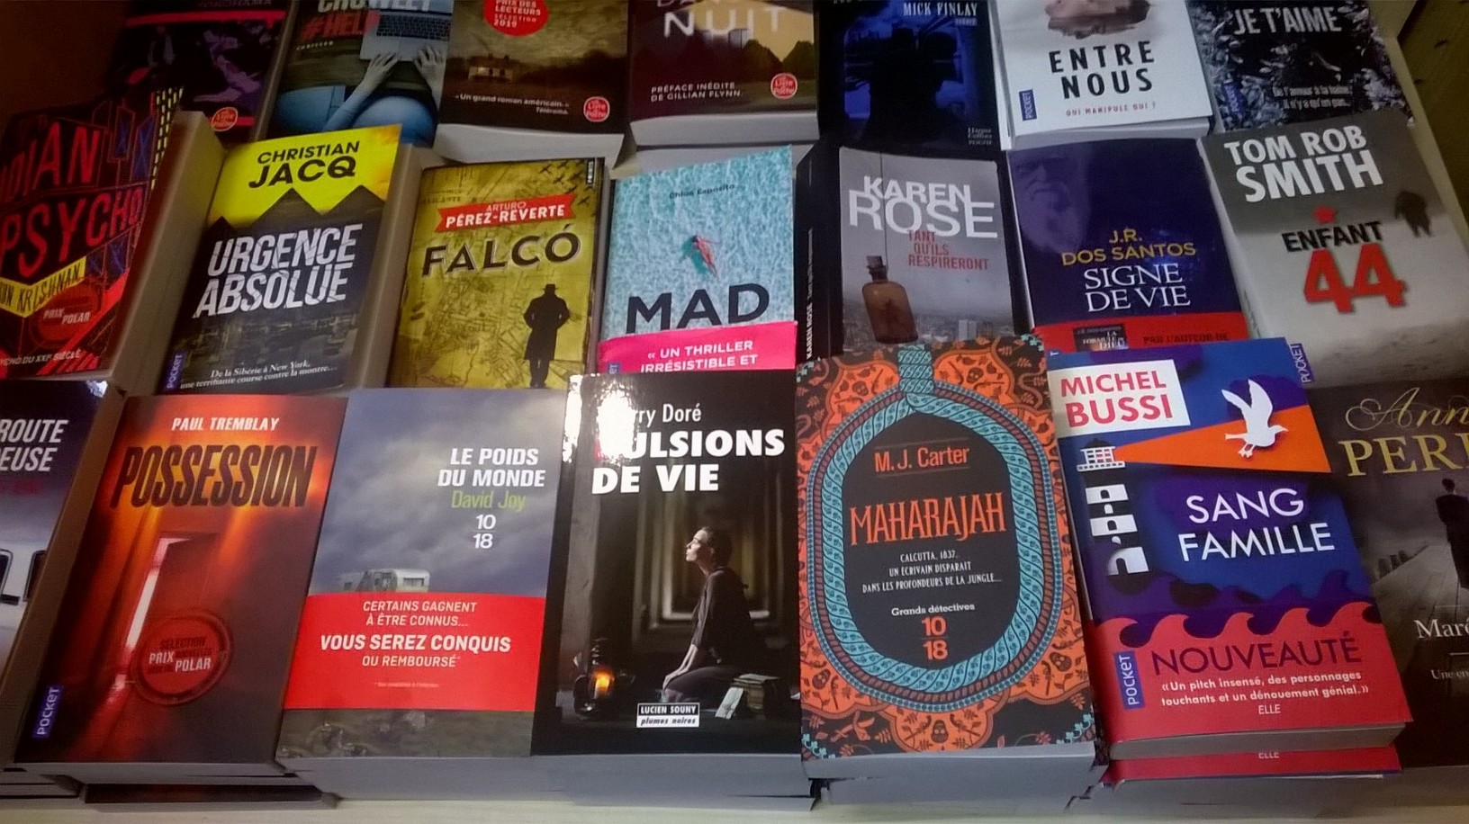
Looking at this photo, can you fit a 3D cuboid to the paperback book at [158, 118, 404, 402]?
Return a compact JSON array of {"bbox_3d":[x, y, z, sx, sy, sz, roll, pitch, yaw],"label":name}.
[{"bbox_3d":[-0.251,-0.083,0.686,0.108,0.020,0.177,-4,59,8],"label":"paperback book"}]

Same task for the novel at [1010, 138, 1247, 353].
[{"bbox_3d":[0.214,-0.069,0.667,0.108,0.034,0.177,-3,60,5],"label":"novel"}]

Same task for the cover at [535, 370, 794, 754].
[{"bbox_3d":[-0.025,0.064,0.531,0.108,0.021,0.177,-1,60,4],"label":"cover"}]

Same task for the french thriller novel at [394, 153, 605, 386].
[{"bbox_3d":[-0.131,-0.066,0.684,0.108,0.021,0.177,-2,60,3],"label":"french thriller novel"}]

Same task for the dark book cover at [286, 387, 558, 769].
[{"bbox_3d":[-0.136,0.072,0.555,0.108,0.021,0.177,0,61,2],"label":"dark book cover"}]

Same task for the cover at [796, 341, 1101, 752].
[{"bbox_3d":[0.083,0.055,0.500,0.108,0.025,0.177,-7,60,14],"label":"cover"}]

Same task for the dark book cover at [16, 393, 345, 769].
[{"bbox_3d":[-0.242,0.074,0.552,0.108,0.021,0.177,0,59,0],"label":"dark book cover"}]

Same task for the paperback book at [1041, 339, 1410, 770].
[{"bbox_3d":[0.198,0.052,0.510,0.108,0.026,0.177,-5,57,6],"label":"paperback book"}]

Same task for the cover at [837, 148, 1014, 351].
[{"bbox_3d":[0.101,-0.067,0.693,0.108,0.034,0.177,3,64,-7],"label":"cover"}]

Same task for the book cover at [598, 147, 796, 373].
[{"bbox_3d":[-0.017,-0.063,0.669,0.108,0.024,0.177,-7,59,13],"label":"book cover"}]

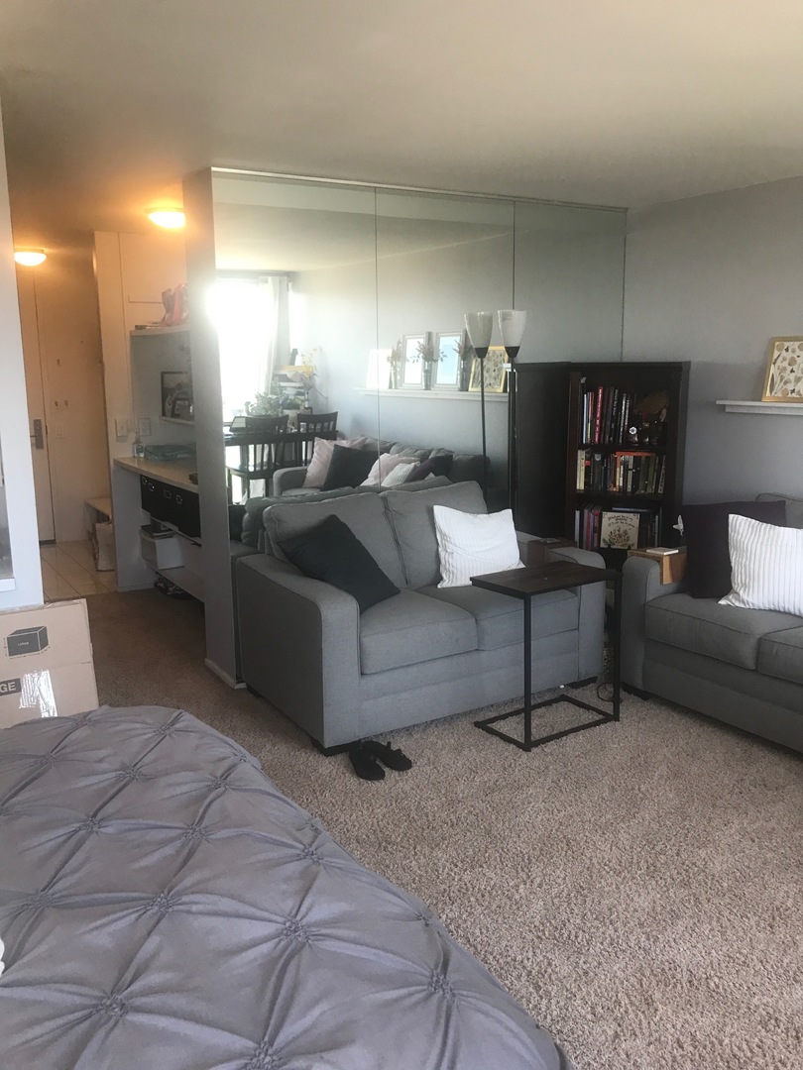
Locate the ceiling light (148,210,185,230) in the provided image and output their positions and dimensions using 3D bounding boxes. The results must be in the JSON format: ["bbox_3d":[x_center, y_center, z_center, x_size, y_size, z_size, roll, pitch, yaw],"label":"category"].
[{"bbox_3d":[-1.301,-1.768,4.829,0.250,0.110,0.250,-7,13,-30],"label":"ceiling light"}]

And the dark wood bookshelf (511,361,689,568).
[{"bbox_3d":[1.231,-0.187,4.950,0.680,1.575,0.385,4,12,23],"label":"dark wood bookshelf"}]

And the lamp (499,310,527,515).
[{"bbox_3d":[0.603,-0.285,4.771,0.260,1.850,0.260,-7,13,-30],"label":"lamp"}]

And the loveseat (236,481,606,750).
[{"bbox_3d":[0.103,0.290,4.214,1.505,0.945,0.910,-7,13,-30],"label":"loveseat"}]

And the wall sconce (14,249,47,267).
[{"bbox_3d":[-2.763,-2.078,6.447,0.250,0.110,0.250,-7,13,-30],"label":"wall sconce"}]

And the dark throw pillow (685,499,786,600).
[{"bbox_3d":[1.625,0.065,4.220,0.480,0.460,0.160,3,-8,15],"label":"dark throw pillow"}]

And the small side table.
[{"bbox_3d":[0.641,0.512,3.804,0.550,0.665,0.360,-7,13,-30],"label":"small side table"}]

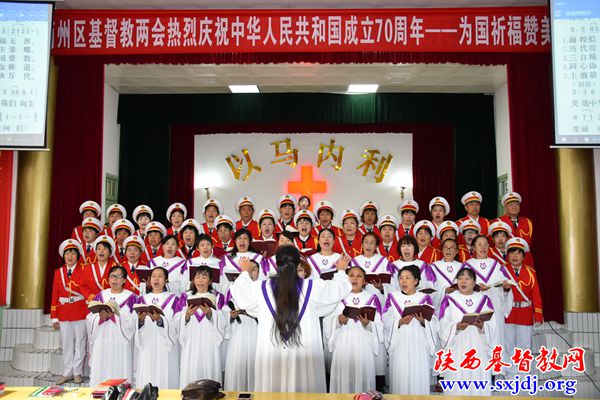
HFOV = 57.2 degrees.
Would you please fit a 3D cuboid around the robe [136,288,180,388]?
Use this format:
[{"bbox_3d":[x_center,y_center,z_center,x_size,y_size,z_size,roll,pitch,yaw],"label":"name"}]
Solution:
[{"bbox_3d":[-1.425,1.528,5.446,0.520,1.250,0.380,0,-5,-3],"label":"robe"}]

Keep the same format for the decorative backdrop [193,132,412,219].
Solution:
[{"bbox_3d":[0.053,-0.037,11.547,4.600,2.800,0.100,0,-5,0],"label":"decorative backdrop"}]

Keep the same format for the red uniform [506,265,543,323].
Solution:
[{"bbox_3d":[2.486,1.055,6.170,0.490,0.680,0.270,-1,-5,12],"label":"red uniform"}]

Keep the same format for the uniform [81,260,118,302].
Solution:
[{"bbox_3d":[-2.238,1.021,6.170,0.480,0.680,0.270,1,-5,-10],"label":"uniform"}]

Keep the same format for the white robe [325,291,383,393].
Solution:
[{"bbox_3d":[0.499,1.412,4.896,0.500,1.200,0.370,-1,-5,7],"label":"white robe"}]

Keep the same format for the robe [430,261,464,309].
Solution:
[{"bbox_3d":[1.636,1.310,5.963,0.520,1.300,0.360,-1,-5,8],"label":"robe"}]

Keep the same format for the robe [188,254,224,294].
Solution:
[{"bbox_3d":[-1.034,1.249,5.963,0.520,1.310,0.360,0,-5,-4],"label":"robe"}]

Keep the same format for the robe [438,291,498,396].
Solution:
[{"bbox_3d":[1.521,1.426,4.995,0.530,1.170,0.380,0,-5,3],"label":"robe"}]

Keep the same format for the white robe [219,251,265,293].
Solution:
[{"bbox_3d":[-0.629,1.226,5.962,0.520,1.330,0.360,0,-5,-4],"label":"white robe"}]

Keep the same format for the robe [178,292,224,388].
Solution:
[{"bbox_3d":[-0.886,1.412,4.896,0.450,1.200,0.370,0,-5,-5],"label":"robe"}]

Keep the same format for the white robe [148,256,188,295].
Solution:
[{"bbox_3d":[-1.327,1.182,5.538,0.430,1.220,0.360,0,-5,-3],"label":"white robe"}]

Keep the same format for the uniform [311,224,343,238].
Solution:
[{"bbox_3d":[0.318,0.631,6.821,0.420,0.680,0.270,0,-5,3],"label":"uniform"}]

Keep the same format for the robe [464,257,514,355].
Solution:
[{"bbox_3d":[1.932,1.196,5.637,0.500,1.200,0.370,0,-5,-2],"label":"robe"}]

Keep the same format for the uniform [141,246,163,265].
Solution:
[{"bbox_3d":[-1.747,0.889,6.620,0.470,0.680,0.270,1,-5,-8],"label":"uniform"}]

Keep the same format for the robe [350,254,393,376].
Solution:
[{"bbox_3d":[0.727,1.167,5.539,0.440,1.230,0.360,-1,-5,7],"label":"robe"}]

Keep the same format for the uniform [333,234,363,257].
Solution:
[{"bbox_3d":[0.611,0.744,6.620,0.470,0.680,0.270,0,-5,5],"label":"uniform"}]

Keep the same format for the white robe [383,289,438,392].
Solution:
[{"bbox_3d":[1.019,1.413,5.026,0.500,1.180,0.380,-2,-5,22],"label":"white robe"}]

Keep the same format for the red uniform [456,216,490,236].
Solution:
[{"bbox_3d":[2.256,0.550,7.119,0.480,0.700,0.270,-1,-5,8],"label":"red uniform"}]

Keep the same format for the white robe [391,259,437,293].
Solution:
[{"bbox_3d":[1.145,1.198,5.497,0.460,1.220,0.360,-1,-5,9],"label":"white robe"}]

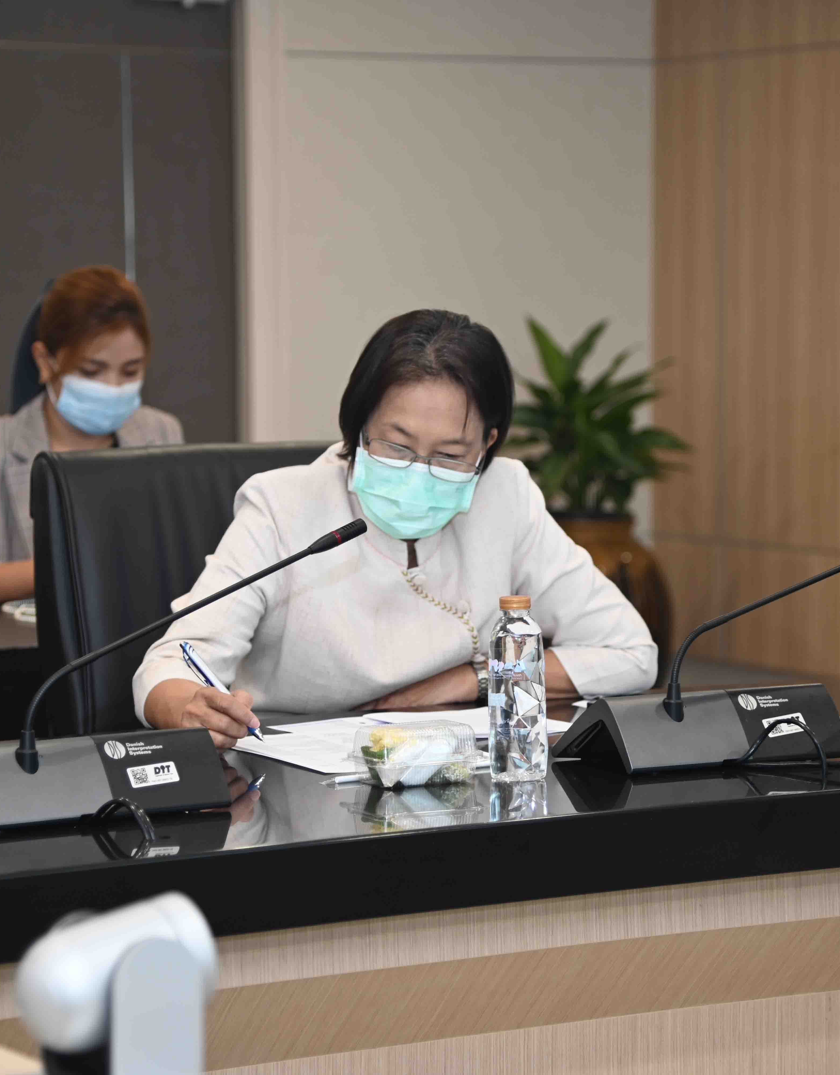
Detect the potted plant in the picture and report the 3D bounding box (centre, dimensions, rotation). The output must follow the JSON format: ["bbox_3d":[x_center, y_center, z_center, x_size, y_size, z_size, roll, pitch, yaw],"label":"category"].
[{"bbox_3d":[0.480,-0.082,10.425,0.520,1.090,0.520,0,4,0],"label":"potted plant"}]

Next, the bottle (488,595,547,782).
[{"bbox_3d":[0.093,0.143,3.693,0.058,0.178,0.058,0,4,0],"label":"bottle"}]

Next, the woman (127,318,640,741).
[{"bbox_3d":[-0.058,0.337,4.369,0.600,1.190,0.680,-2,5,-24],"label":"woman"}]

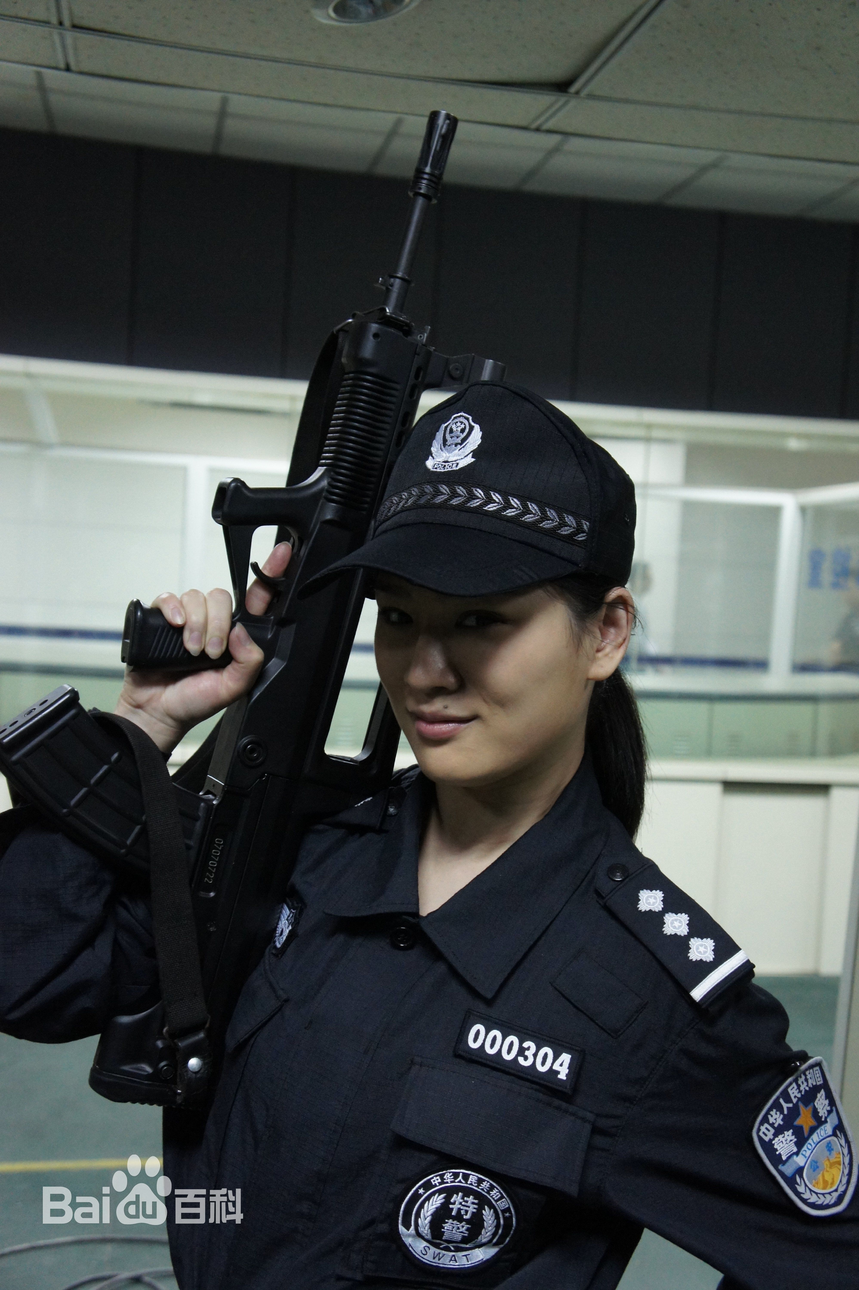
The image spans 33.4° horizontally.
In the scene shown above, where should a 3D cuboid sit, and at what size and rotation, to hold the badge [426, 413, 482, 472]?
[{"bbox_3d":[0.018,-0.134,0.950,0.039,0.045,0.006,2,-23,33],"label":"badge"}]

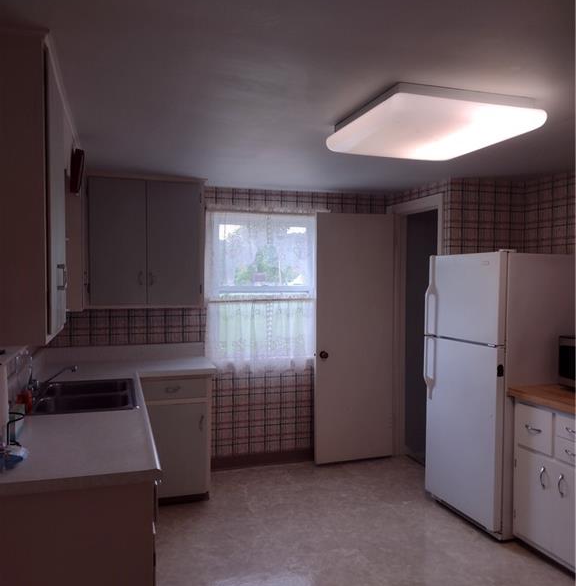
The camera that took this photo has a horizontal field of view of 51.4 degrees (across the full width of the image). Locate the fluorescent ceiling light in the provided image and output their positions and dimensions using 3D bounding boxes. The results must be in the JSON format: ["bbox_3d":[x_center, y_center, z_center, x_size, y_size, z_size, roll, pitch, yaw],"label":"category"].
[{"bbox_3d":[0.589,-0.702,2.515,0.660,0.115,0.710,0,2,-16],"label":"fluorescent ceiling light"}]

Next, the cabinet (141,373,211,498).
[{"bbox_3d":[-0.832,0.975,4.246,0.490,0.870,0.635,0,2,-16],"label":"cabinet"}]

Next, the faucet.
[{"bbox_3d":[-1.207,0.462,3.081,0.230,0.135,0.200,0,2,-16],"label":"faucet"}]

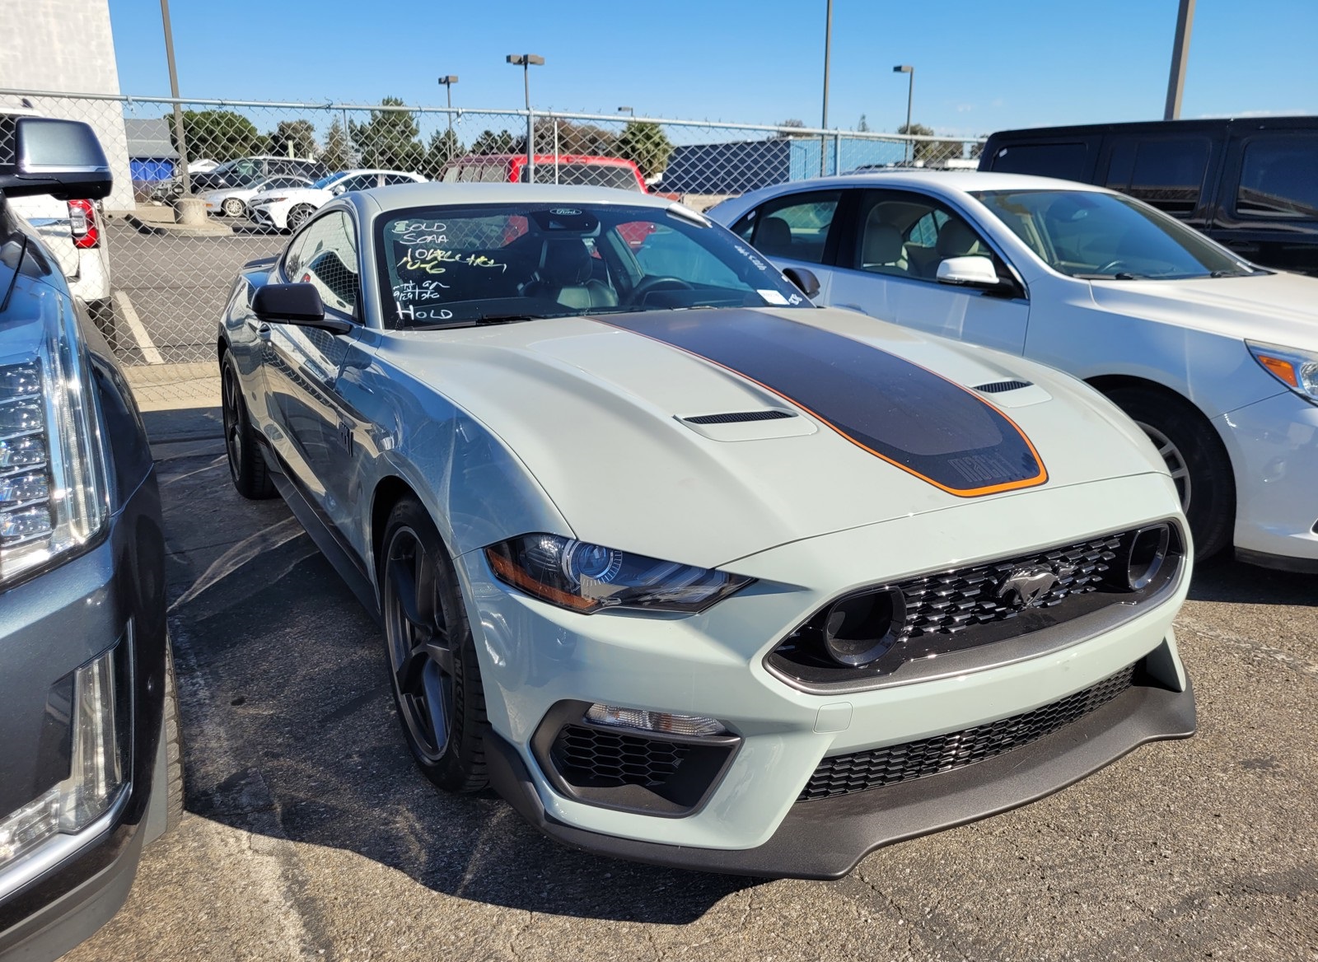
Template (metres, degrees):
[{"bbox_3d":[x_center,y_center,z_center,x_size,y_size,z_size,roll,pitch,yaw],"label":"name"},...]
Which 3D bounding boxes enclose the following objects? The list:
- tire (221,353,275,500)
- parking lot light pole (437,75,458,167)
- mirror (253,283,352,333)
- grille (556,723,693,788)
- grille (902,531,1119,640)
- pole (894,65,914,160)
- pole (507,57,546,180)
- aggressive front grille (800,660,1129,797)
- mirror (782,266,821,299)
[{"bbox_3d":[-1.805,-0.270,4.506,0.290,0.695,0.695,-8,17,-29],"label":"tire"},{"bbox_3d":[-9.926,-16.141,47.455,0.500,6.122,1.000,-8,17,-28],"label":"parking lot light pole"},{"bbox_3d":[-1.031,-0.510,2.849,0.260,0.155,0.170,-8,17,-29],"label":"mirror"},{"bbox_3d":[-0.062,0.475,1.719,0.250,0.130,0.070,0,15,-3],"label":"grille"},{"bbox_3d":[0.680,0.186,1.837,0.600,0.118,0.080,-8,17,-29],"label":"grille"},{"bbox_3d":[11.321,-15.821,45.836,0.900,6.382,0.450,-14,20,-41],"label":"pole"},{"bbox_3d":[-5.356,-14.295,40.852,1.600,6.118,0.550,-6,16,-21],"label":"pole"},{"bbox_3d":[0.672,0.476,1.925,0.920,0.110,0.100,-8,17,-29],"label":"aggressive front grille"},{"bbox_3d":[0.536,-0.730,3.728,0.260,0.155,0.170,-8,17,-29],"label":"mirror"}]

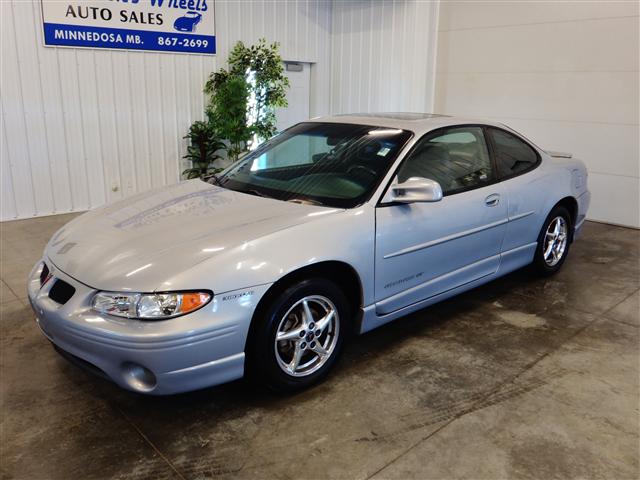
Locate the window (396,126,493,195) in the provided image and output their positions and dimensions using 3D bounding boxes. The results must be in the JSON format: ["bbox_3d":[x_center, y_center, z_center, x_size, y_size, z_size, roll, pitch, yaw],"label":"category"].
[{"bbox_3d":[0.830,-0.525,3.411,1.157,0.457,0.081,-13,-7,-40],"label":"window"}]

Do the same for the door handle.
[{"bbox_3d":[1.198,-0.278,3.602,0.178,0.091,0.046,-13,21,-40],"label":"door handle"}]

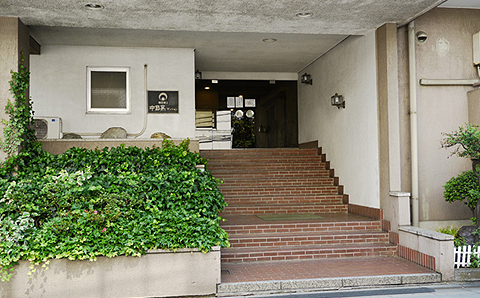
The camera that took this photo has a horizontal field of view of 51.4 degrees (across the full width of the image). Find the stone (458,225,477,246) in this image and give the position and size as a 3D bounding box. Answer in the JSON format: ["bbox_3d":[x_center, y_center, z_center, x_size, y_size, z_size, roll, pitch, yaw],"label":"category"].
[{"bbox_3d":[3.756,1.460,8.140,0.328,0.406,0.320,0,-2,-9],"label":"stone"}]

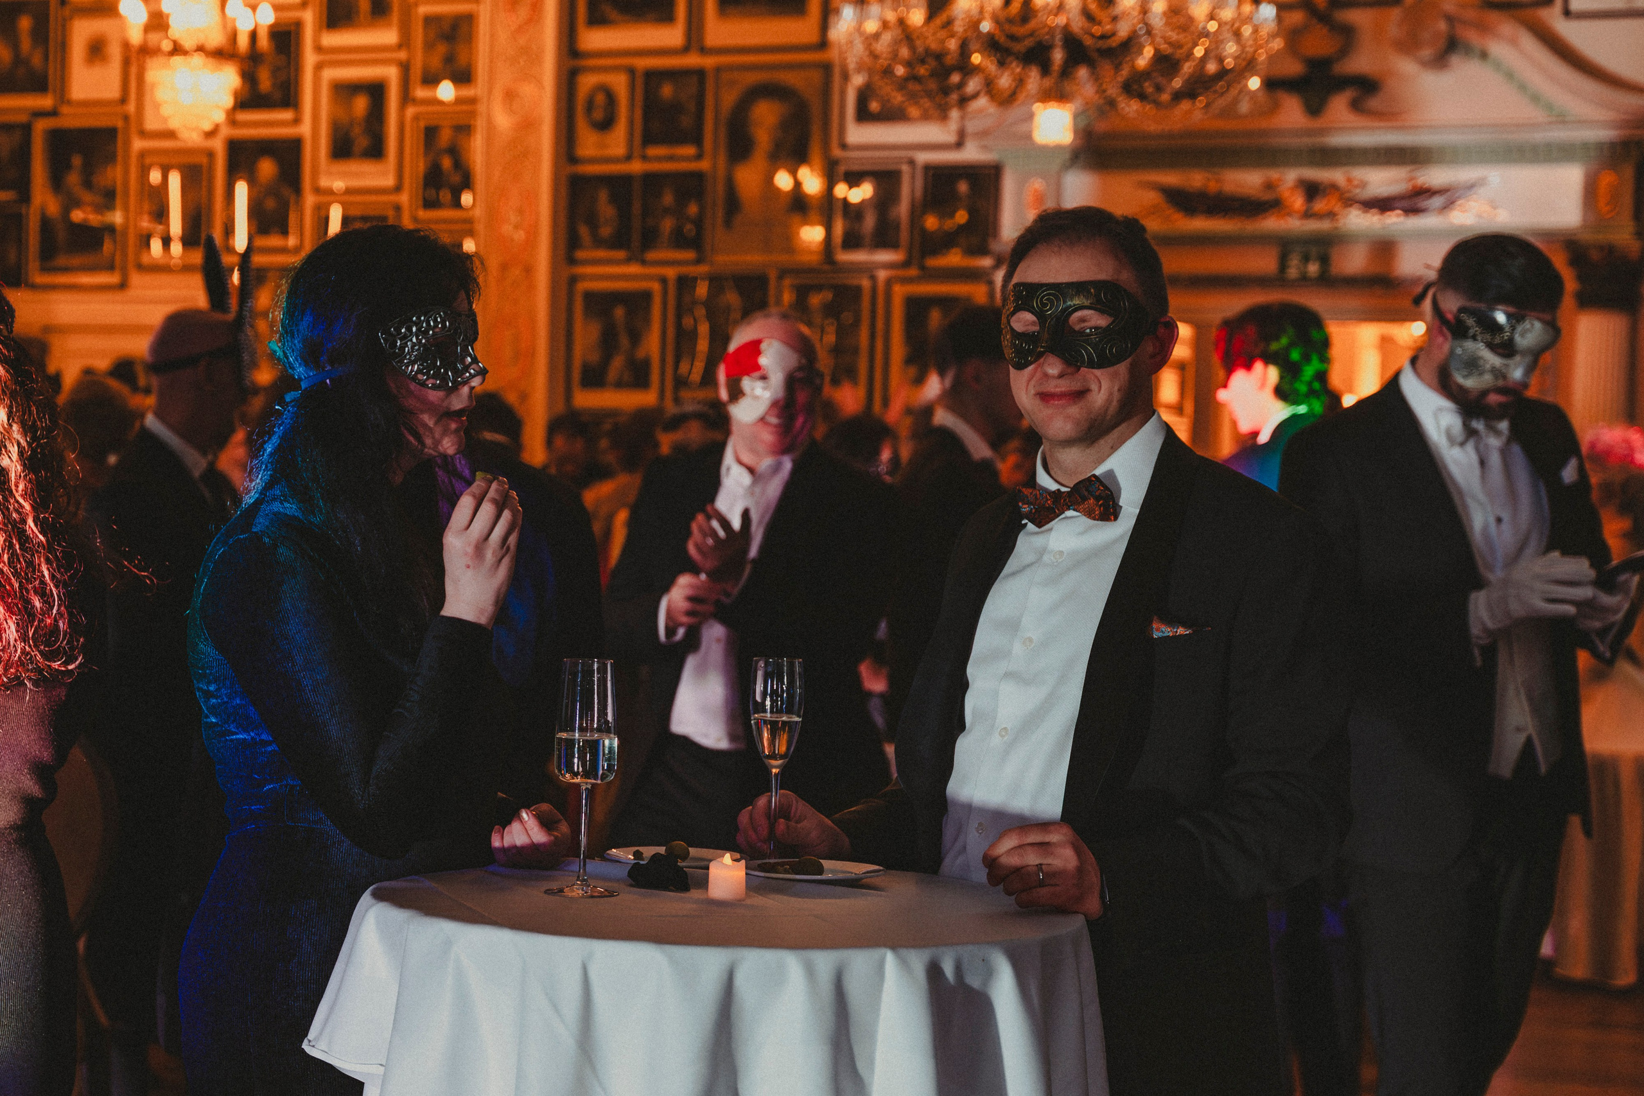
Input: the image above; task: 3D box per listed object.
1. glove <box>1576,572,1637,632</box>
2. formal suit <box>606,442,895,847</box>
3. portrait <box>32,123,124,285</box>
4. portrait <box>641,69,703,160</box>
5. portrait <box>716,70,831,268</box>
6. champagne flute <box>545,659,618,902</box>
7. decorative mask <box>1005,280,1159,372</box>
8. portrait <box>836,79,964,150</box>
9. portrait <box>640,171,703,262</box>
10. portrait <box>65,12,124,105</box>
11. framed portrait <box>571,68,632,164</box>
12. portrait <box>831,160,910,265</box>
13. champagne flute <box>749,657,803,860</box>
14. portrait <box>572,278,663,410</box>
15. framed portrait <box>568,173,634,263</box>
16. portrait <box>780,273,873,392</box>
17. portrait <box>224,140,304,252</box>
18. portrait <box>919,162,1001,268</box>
[{"bbox_3d":[1.009,0.070,3.070,0.090,0.090,0.125,2,1,37],"label":"glove"},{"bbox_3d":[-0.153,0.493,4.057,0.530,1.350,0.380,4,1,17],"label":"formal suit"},{"bbox_3d":[-3.582,-1.656,11.415,0.456,0.797,0.040,2,1,17],"label":"portrait"},{"bbox_3d":[-0.712,-2.061,11.298,0.322,0.440,0.035,2,2,19],"label":"portrait"},{"bbox_3d":[-0.246,-1.825,11.302,0.600,0.956,0.040,2,1,18],"label":"portrait"},{"bbox_3d":[-0.240,0.234,2.420,0.075,0.238,0.075,2,1,0],"label":"champagne flute"},{"bbox_3d":[0.244,-0.224,2.407,0.168,0.093,0.072,3,3,30],"label":"decorative mask"},{"bbox_3d":[0.365,-2.208,11.101,0.604,0.702,0.040,2,1,18],"label":"portrait"},{"bbox_3d":[-0.717,-1.571,11.301,0.321,0.443,0.035,2,2,19],"label":"portrait"},{"bbox_3d":[-3.814,-2.571,12.476,0.384,0.509,0.040,2,1,18],"label":"portrait"},{"bbox_3d":[-1.074,-2.105,11.574,0.340,0.469,0.040,2,1,18],"label":"framed portrait"},{"bbox_3d":[0.232,-1.574,11.144,0.391,0.497,0.040,2,1,18],"label":"portrait"},{"bbox_3d":[-0.049,0.225,2.520,0.062,0.217,0.062,2,1,0],"label":"champagne flute"},{"bbox_3d":[-0.911,-0.910,10.584,0.402,0.582,0.040,2,1,17],"label":"portrait"},{"bbox_3d":[-1.077,-1.605,11.575,0.354,0.444,0.040,2,1,18],"label":"framed portrait"},{"bbox_3d":[0.021,-0.964,11.048,0.468,0.645,0.035,2,2,19],"label":"portrait"},{"bbox_3d":[-2.823,-1.779,12.026,0.450,0.601,0.035,2,2,19],"label":"portrait"},{"bbox_3d":[0.630,-1.517,10.836,0.383,0.486,0.035,2,2,19],"label":"portrait"}]

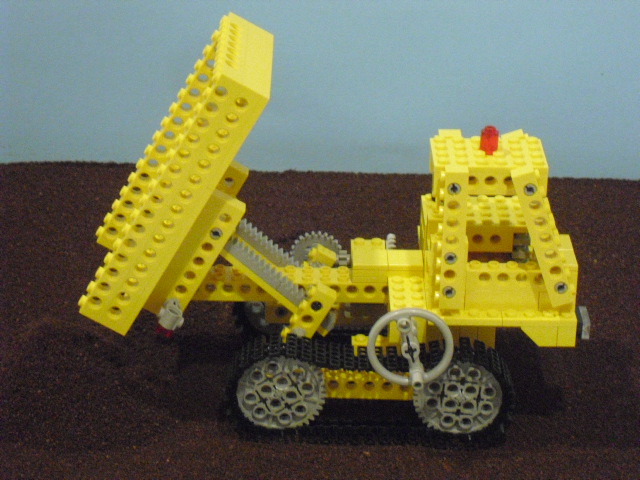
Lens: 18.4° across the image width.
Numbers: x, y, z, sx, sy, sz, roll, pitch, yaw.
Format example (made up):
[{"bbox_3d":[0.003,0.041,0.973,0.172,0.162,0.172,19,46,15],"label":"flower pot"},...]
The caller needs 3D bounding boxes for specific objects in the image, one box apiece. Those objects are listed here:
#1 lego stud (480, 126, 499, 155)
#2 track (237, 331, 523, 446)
[{"bbox_3d":[0.072,-0.043,0.841,0.008,0.011,0.008,1,25,-1],"label":"lego stud"},{"bbox_3d":[0.022,0.066,0.873,0.126,0.046,0.019,1,25,-1],"label":"track"}]

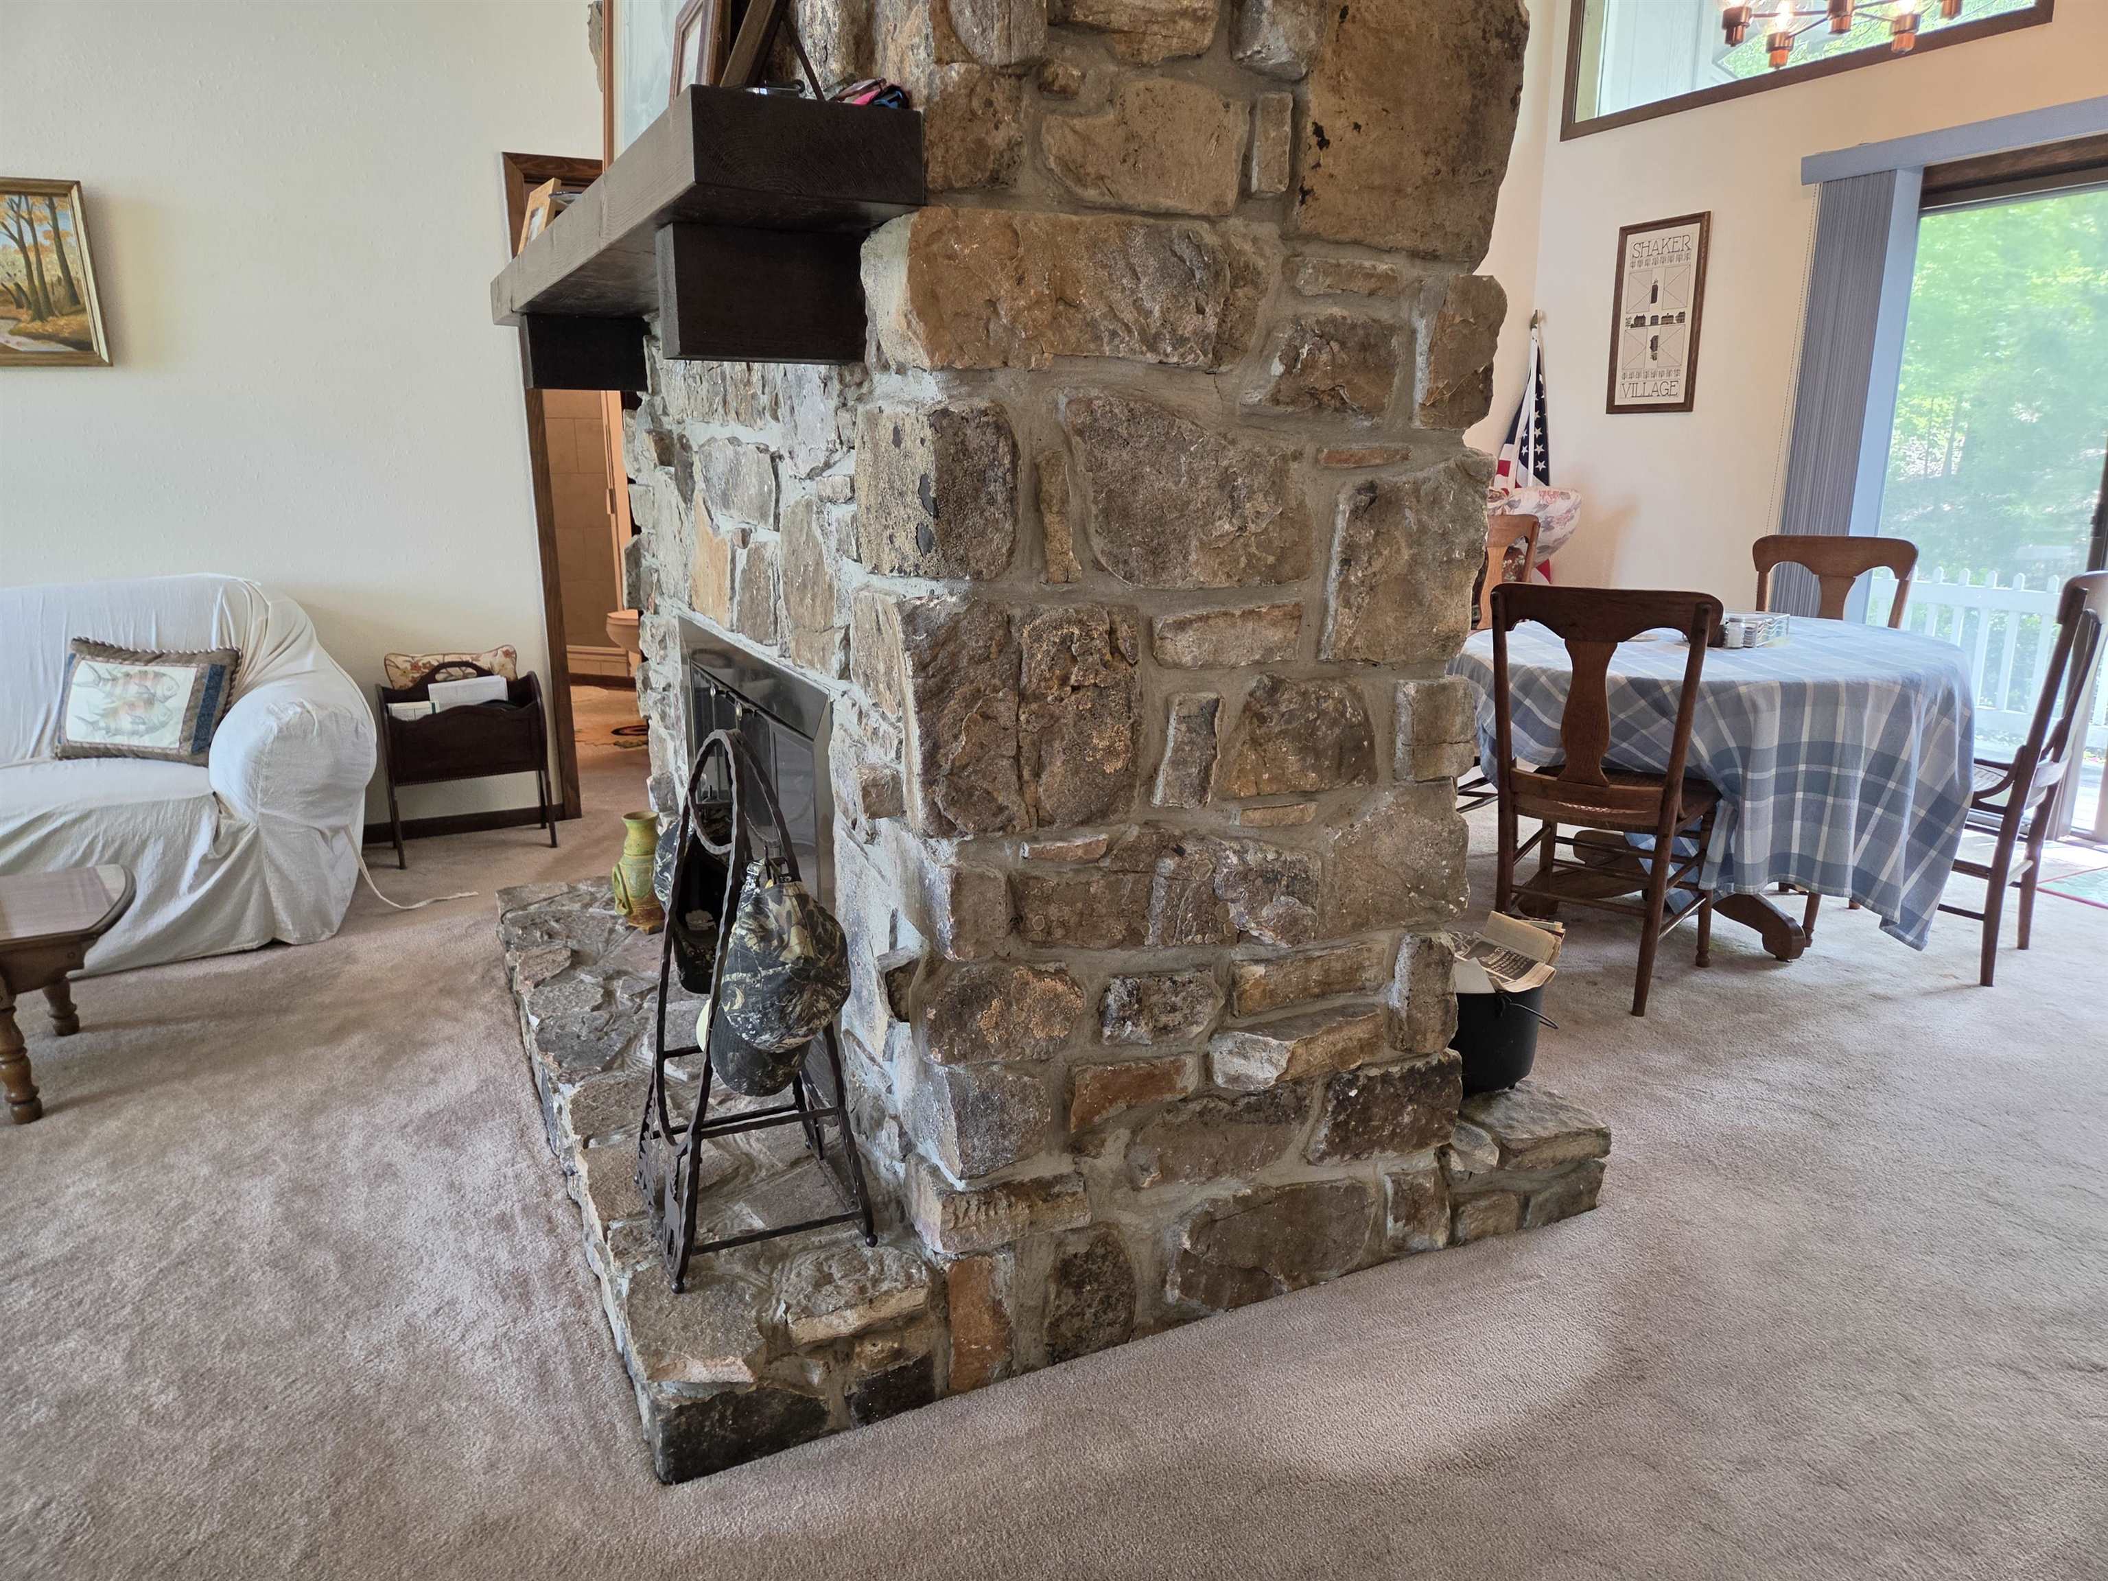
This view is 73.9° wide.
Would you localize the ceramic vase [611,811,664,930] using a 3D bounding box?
[{"bbox_3d":[-0.979,0.193,3.339,0.125,0.275,0.140,-7,15,-26],"label":"ceramic vase"}]

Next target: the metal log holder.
[{"bbox_3d":[-0.458,0.269,2.025,0.300,0.755,0.335,-7,15,-26],"label":"metal log holder"}]

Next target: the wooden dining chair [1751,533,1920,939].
[{"bbox_3d":[2.407,-0.309,4.513,0.485,0.960,0.520,10,17,35],"label":"wooden dining chair"}]

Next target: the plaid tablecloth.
[{"bbox_3d":[1.856,-0.111,3.997,1.250,0.650,1.650,10,17,36],"label":"plaid tablecloth"}]

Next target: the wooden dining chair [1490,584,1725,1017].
[{"bbox_3d":[1.325,-0.019,3.336,0.485,0.955,0.520,10,17,36],"label":"wooden dining chair"}]

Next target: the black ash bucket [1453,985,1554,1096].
[{"bbox_3d":[0.756,0.412,2.569,0.275,0.210,0.270,0,14,0],"label":"black ash bucket"}]

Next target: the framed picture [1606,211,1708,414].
[{"bbox_3d":[2.478,-1.945,5.762,0.025,0.765,0.450,-7,15,-26],"label":"framed picture"}]

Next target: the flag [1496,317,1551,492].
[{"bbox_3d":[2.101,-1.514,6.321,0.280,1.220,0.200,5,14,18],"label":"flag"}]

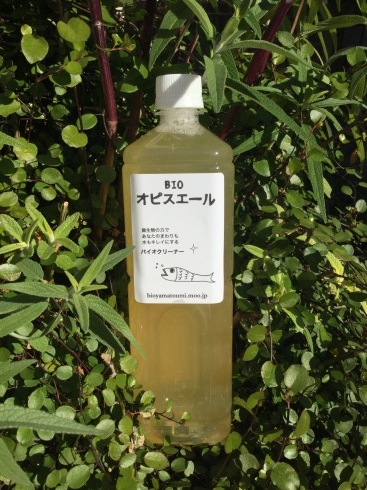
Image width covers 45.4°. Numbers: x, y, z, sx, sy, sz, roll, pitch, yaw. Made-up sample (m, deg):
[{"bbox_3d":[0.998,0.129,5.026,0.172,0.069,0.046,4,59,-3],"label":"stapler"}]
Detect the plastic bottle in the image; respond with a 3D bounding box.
[{"bbox_3d":[-0.001,0.013,0.317,0.071,0.257,0.071,0,14,2],"label":"plastic bottle"}]

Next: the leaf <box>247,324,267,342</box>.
[{"bbox_3d":[0.057,0.069,0.338,0.015,0.014,0.003,-18,-24,0],"label":"leaf"}]

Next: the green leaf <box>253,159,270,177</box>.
[{"bbox_3d":[0.066,-0.065,0.370,0.015,0.016,0.005,-11,-22,2],"label":"green leaf"}]

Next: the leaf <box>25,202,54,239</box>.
[{"bbox_3d":[-0.107,-0.018,0.325,0.008,0.032,0.007,-39,-1,-32],"label":"leaf"}]

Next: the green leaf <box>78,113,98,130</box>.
[{"bbox_3d":[-0.078,-0.100,0.355,0.017,0.014,0.004,-30,2,-17],"label":"green leaf"}]

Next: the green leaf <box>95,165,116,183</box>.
[{"bbox_3d":[-0.062,-0.057,0.352,0.017,0.015,0.003,6,-21,0],"label":"green leaf"}]

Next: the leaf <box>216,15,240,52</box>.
[{"bbox_3d":[0.033,-0.156,0.325,0.009,0.029,0.008,37,12,12],"label":"leaf"}]

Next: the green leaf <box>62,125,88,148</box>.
[{"bbox_3d":[-0.089,-0.089,0.360,0.022,0.021,0.005,-11,-17,-4],"label":"green leaf"}]

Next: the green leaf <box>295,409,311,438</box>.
[{"bbox_3d":[0.091,0.136,0.335,0.009,0.005,0.024,34,53,4],"label":"green leaf"}]

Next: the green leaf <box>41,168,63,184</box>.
[{"bbox_3d":[-0.101,-0.053,0.338,0.016,0.003,0.014,8,57,0],"label":"green leaf"}]

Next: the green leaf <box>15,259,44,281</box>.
[{"bbox_3d":[-0.108,0.019,0.309,0.004,0.023,0.013,-32,26,53],"label":"green leaf"}]

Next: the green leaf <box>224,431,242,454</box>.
[{"bbox_3d":[0.036,0.144,0.320,0.011,0.004,0.017,26,54,15],"label":"green leaf"}]

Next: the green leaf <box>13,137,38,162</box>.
[{"bbox_3d":[-0.124,-0.075,0.345,0.018,0.020,0.006,1,-10,-23],"label":"green leaf"}]

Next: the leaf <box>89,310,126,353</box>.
[{"bbox_3d":[-0.055,0.061,0.312,0.010,0.009,0.045,-40,62,-17],"label":"leaf"}]

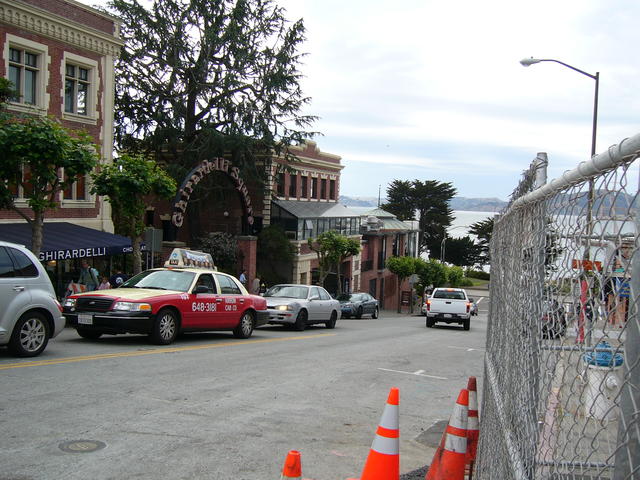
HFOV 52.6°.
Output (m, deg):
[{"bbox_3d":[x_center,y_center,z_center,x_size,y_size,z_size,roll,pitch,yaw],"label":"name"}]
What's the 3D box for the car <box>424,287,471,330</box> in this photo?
[{"bbox_3d":[5.671,2.982,28.266,1.800,1.700,5.200,2,-5,13],"label":"car"}]

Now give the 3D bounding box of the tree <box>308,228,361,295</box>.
[{"bbox_3d":[0.858,1.835,38.300,2.900,4.850,3.100,2,3,0],"label":"tree"}]

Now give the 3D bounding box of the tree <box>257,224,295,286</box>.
[{"bbox_3d":[-2.707,1.517,38.500,2.500,4.900,2.500,2,3,0],"label":"tree"}]

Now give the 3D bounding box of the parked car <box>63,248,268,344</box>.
[{"bbox_3d":[-2.847,1.112,13.396,1.980,1.860,5.380,1,-5,23],"label":"parked car"}]

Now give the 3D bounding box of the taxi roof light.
[{"bbox_3d":[-2.721,0.429,13.842,0.460,0.390,1.330,1,-5,22],"label":"taxi roof light"}]

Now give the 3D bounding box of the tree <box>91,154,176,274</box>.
[{"bbox_3d":[-6.183,-0.165,21.453,2.800,5.250,2.800,3,3,21],"label":"tree"}]

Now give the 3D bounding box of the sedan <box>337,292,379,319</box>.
[{"bbox_3d":[1.868,3.616,36.147,1.780,1.420,4.600,1,-5,23],"label":"sedan"}]

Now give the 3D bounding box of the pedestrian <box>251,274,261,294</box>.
[{"bbox_3d":[-2.962,2.518,29.952,0.500,1.700,0.360,3,3,22],"label":"pedestrian"}]

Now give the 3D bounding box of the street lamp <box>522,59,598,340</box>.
[{"bbox_3d":[8.166,-1.389,22.197,2.700,9.900,0.350,4,3,22],"label":"street lamp"}]

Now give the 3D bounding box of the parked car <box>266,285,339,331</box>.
[{"bbox_3d":[-0.701,2.177,21.288,1.770,1.400,4.750,2,-5,22],"label":"parked car"}]

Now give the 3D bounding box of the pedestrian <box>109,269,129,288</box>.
[{"bbox_3d":[-6.257,1.675,20.042,0.550,1.500,0.420,1,3,-17],"label":"pedestrian"}]

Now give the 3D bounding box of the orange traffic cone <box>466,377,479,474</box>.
[{"bbox_3d":[1.192,1.436,5.089,0.360,0.710,0.360,1,-5,23],"label":"orange traffic cone"}]

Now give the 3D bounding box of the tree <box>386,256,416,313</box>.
[{"bbox_3d":[6.634,3.665,53.000,2.500,4.600,2.500,4,3,22],"label":"tree"}]

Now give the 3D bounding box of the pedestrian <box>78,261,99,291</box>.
[{"bbox_3d":[-7.708,1.509,21.452,0.580,1.700,0.450,4,4,27],"label":"pedestrian"}]

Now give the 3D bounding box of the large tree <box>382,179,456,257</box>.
[{"bbox_3d":[16.606,-2.503,108.000,11.500,15.500,12.300,4,3,22],"label":"large tree"}]

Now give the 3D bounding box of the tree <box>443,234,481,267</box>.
[{"bbox_3d":[25.147,2.488,115.000,7.000,7.000,7.000,2,3,0],"label":"tree"}]

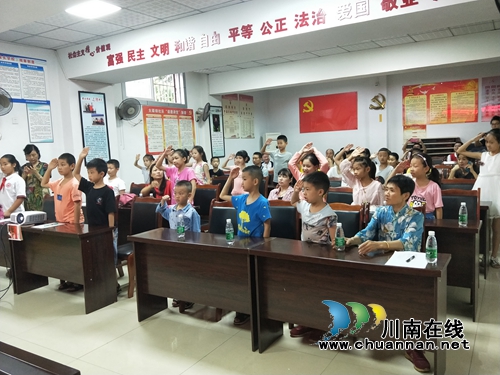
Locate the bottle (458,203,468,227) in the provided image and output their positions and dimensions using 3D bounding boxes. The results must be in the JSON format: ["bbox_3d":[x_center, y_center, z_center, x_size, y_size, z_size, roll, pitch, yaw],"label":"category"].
[{"bbox_3d":[1.749,0.224,2.960,0.061,0.183,0.061,1,6,30],"label":"bottle"}]

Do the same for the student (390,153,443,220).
[{"bbox_3d":[1.625,0.346,3.471,0.460,1.341,0.360,4,9,42],"label":"student"}]

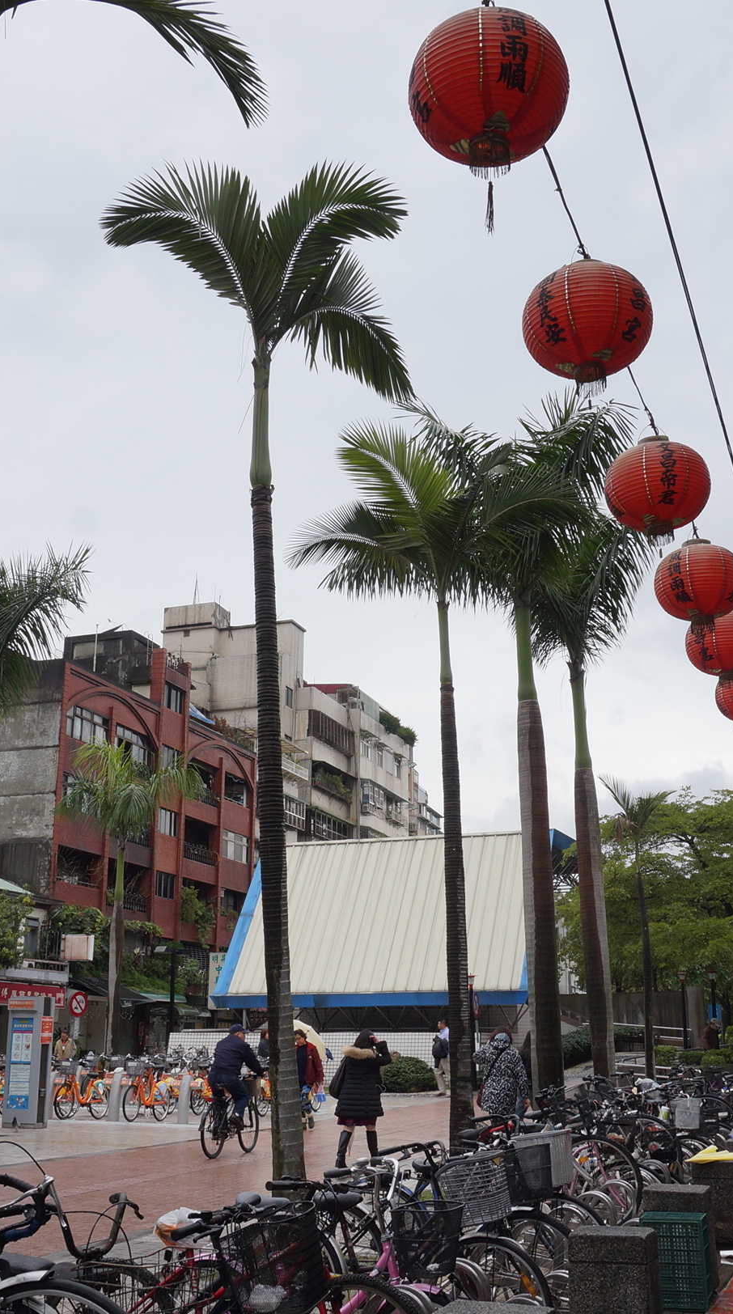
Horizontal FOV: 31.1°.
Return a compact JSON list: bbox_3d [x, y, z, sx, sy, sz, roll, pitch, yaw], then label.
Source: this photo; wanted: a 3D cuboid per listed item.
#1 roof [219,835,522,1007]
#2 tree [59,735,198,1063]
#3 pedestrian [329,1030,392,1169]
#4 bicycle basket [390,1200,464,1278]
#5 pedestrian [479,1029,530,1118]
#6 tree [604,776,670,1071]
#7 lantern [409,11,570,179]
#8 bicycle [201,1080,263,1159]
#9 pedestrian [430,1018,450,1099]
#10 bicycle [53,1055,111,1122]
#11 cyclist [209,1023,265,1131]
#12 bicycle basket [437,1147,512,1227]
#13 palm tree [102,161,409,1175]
[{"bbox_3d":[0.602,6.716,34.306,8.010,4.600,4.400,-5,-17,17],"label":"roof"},{"bbox_3d":[-5.314,5.741,28.726,3.100,7.937,3.100,-6,-17,20],"label":"tree"},{"bbox_3d":[-0.077,5.469,16.326,0.720,1.637,0.420,-3,-16,10],"label":"pedestrian"},{"bbox_3d":[0.217,2.097,4.750,0.240,0.240,0.310,-4,-16,13],"label":"bicycle basket"},{"bbox_3d":[1.740,5.523,16.619,0.580,1.620,0.420,-1,-16,3],"label":"pedestrian"},{"bbox_3d":[6.819,6.849,32.362,1.700,7.797,1.700,-6,-17,20],"label":"tree"},{"bbox_3d":[0.357,-1.648,3.826,0.460,0.428,0.460,0,-16,0],"label":"lantern"},{"bbox_3d":[-1.740,5.889,16.948,0.580,1.040,1.750,-6,-17,18],"label":"bicycle"},{"bbox_3d":[1.848,9.611,31.572,0.450,1.740,0.520,-1,-16,5],"label":"pedestrian"},{"bbox_3d":[-5.417,8.181,25.016,0.580,1.100,1.700,-7,-17,23],"label":"bicycle"},{"bbox_3d":[-1.738,5.627,17.526,0.550,1.450,0.720,-7,-18,23],"label":"cyclist"},{"bbox_3d":[0.506,2.502,6.198,0.300,0.260,0.350,-10,-17,8],"label":"bicycle basket"},{"bbox_3d":[-1.252,-0.314,14.282,3.600,11.490,3.600,0,-16,0],"label":"palm tree"}]

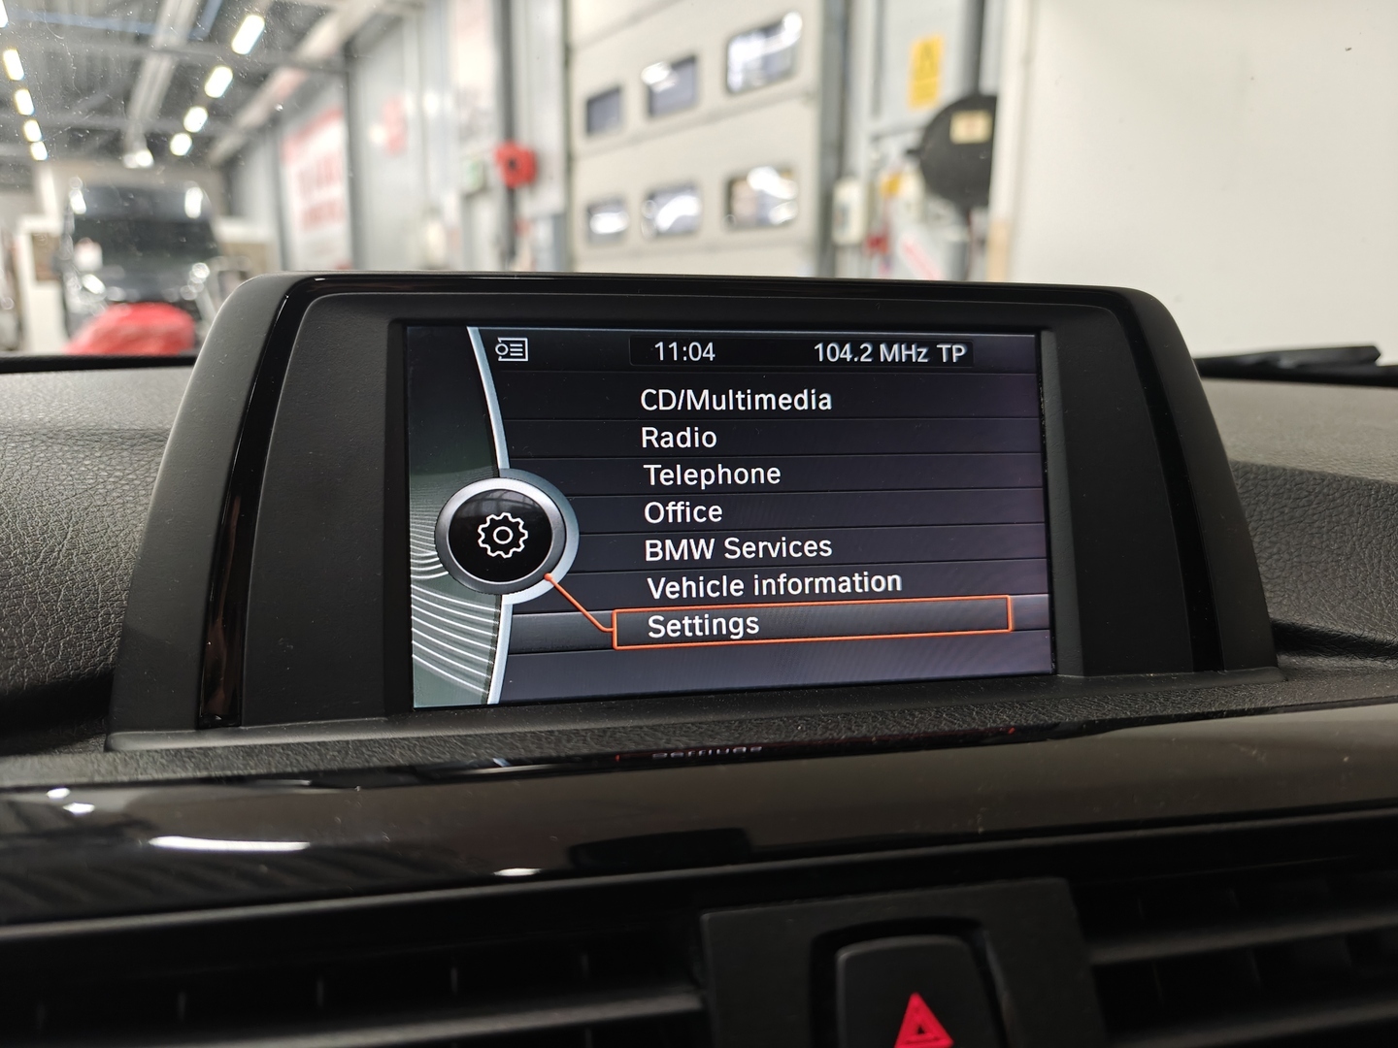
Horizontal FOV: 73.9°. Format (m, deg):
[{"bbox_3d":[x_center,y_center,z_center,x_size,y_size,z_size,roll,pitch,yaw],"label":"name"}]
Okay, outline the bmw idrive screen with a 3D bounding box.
[{"bbox_3d":[0.009,-0.003,0.212,0.144,0.080,0.013,-1,-2,-10],"label":"bmw idrive screen"}]

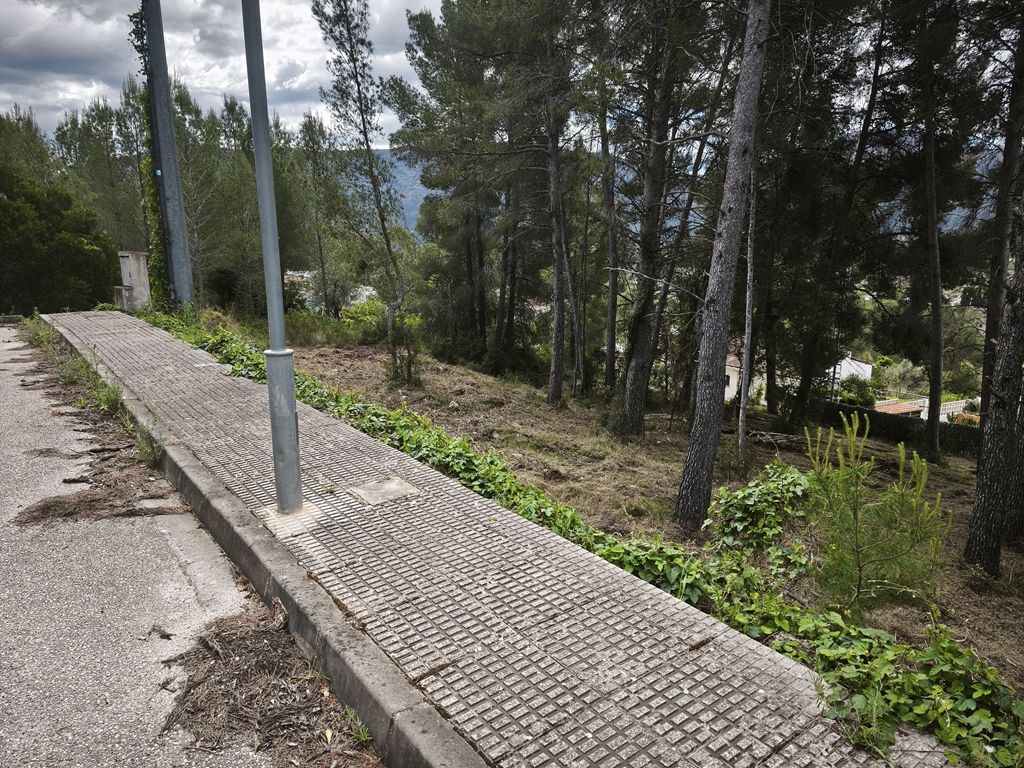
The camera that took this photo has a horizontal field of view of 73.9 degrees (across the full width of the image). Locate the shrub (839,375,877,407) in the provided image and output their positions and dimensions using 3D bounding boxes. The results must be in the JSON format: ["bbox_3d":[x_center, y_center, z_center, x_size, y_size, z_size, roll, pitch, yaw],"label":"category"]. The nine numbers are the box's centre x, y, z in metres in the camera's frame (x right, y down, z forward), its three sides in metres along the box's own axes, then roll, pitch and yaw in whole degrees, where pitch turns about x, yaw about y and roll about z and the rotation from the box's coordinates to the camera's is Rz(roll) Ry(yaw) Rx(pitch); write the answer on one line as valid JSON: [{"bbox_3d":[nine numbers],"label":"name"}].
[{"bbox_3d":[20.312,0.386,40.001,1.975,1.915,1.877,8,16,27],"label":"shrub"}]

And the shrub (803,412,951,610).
[{"bbox_3d":[1.752,0.613,3.253,0.582,0.974,0.547,9,17,29],"label":"shrub"}]

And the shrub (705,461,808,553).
[{"bbox_3d":[1.420,0.715,3.951,0.562,0.569,0.506,6,15,21],"label":"shrub"}]

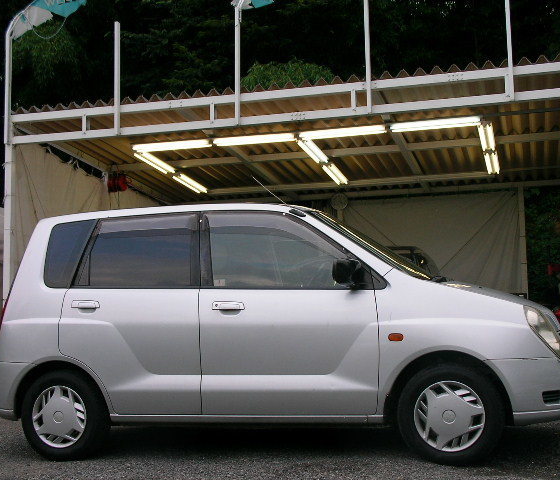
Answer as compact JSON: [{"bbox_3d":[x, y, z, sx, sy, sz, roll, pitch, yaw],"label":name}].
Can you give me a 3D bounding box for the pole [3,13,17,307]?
[{"bbox_3d":[-3.648,-0.428,11.613,0.110,5.156,0.120,-3,-7,15],"label":"pole"}]

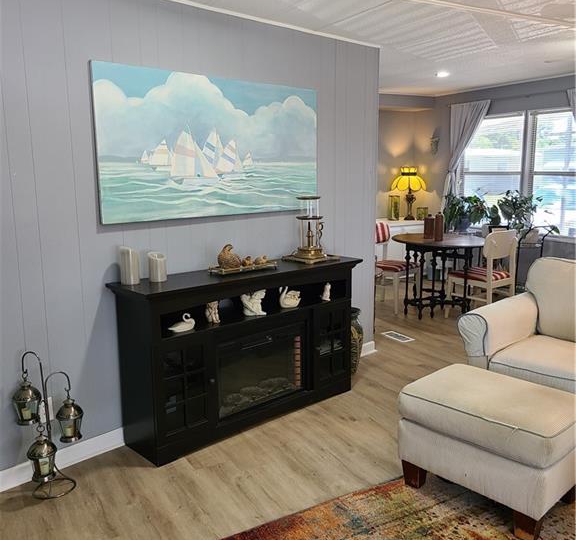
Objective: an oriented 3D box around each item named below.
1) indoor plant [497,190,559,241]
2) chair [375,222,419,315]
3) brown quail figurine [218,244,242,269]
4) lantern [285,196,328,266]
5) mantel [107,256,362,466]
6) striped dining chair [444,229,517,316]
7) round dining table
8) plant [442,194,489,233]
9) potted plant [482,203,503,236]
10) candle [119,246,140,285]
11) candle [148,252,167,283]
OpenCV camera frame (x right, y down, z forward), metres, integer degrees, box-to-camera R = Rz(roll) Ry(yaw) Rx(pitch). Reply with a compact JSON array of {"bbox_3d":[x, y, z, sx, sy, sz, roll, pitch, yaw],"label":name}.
[{"bbox_3d":[2.356,-0.536,5.674,0.540,0.500,0.460,-6,11,-29],"label":"indoor plant"},{"bbox_3d":[1.073,-0.030,6.037,0.510,0.860,0.450,8,13,41],"label":"chair"},{"bbox_3d":[-0.329,-0.076,3.270,0.132,0.125,0.100,-6,12,-30],"label":"brown quail figurine"},{"bbox_3d":[0.151,-0.265,3.631,0.190,0.400,0.190,-10,14,-43],"label":"lantern"},{"bbox_3d":[-0.205,0.432,3.341,1.540,0.878,0.385,-10,13,-42],"label":"mantel"},{"bbox_3d":[1.811,0.062,5.412,0.430,0.860,0.470,-8,12,-35],"label":"striped dining chair"},{"bbox_3d":[1.550,0.055,5.909,1.040,0.730,1.040,0,10,0],"label":"round dining table"},{"bbox_3d":[2.017,-0.642,6.553,0.420,0.440,0.440,0,10,0],"label":"plant"},{"bbox_3d":[2.211,-0.549,6.268,0.220,0.360,0.220,-6,11,-29],"label":"potted plant"},{"bbox_3d":[-0.796,-0.023,2.896,0.096,0.181,0.096,-10,14,-43],"label":"candle"},{"bbox_3d":[-0.672,-0.014,2.980,0.090,0.143,0.090,0,10,0],"label":"candle"}]

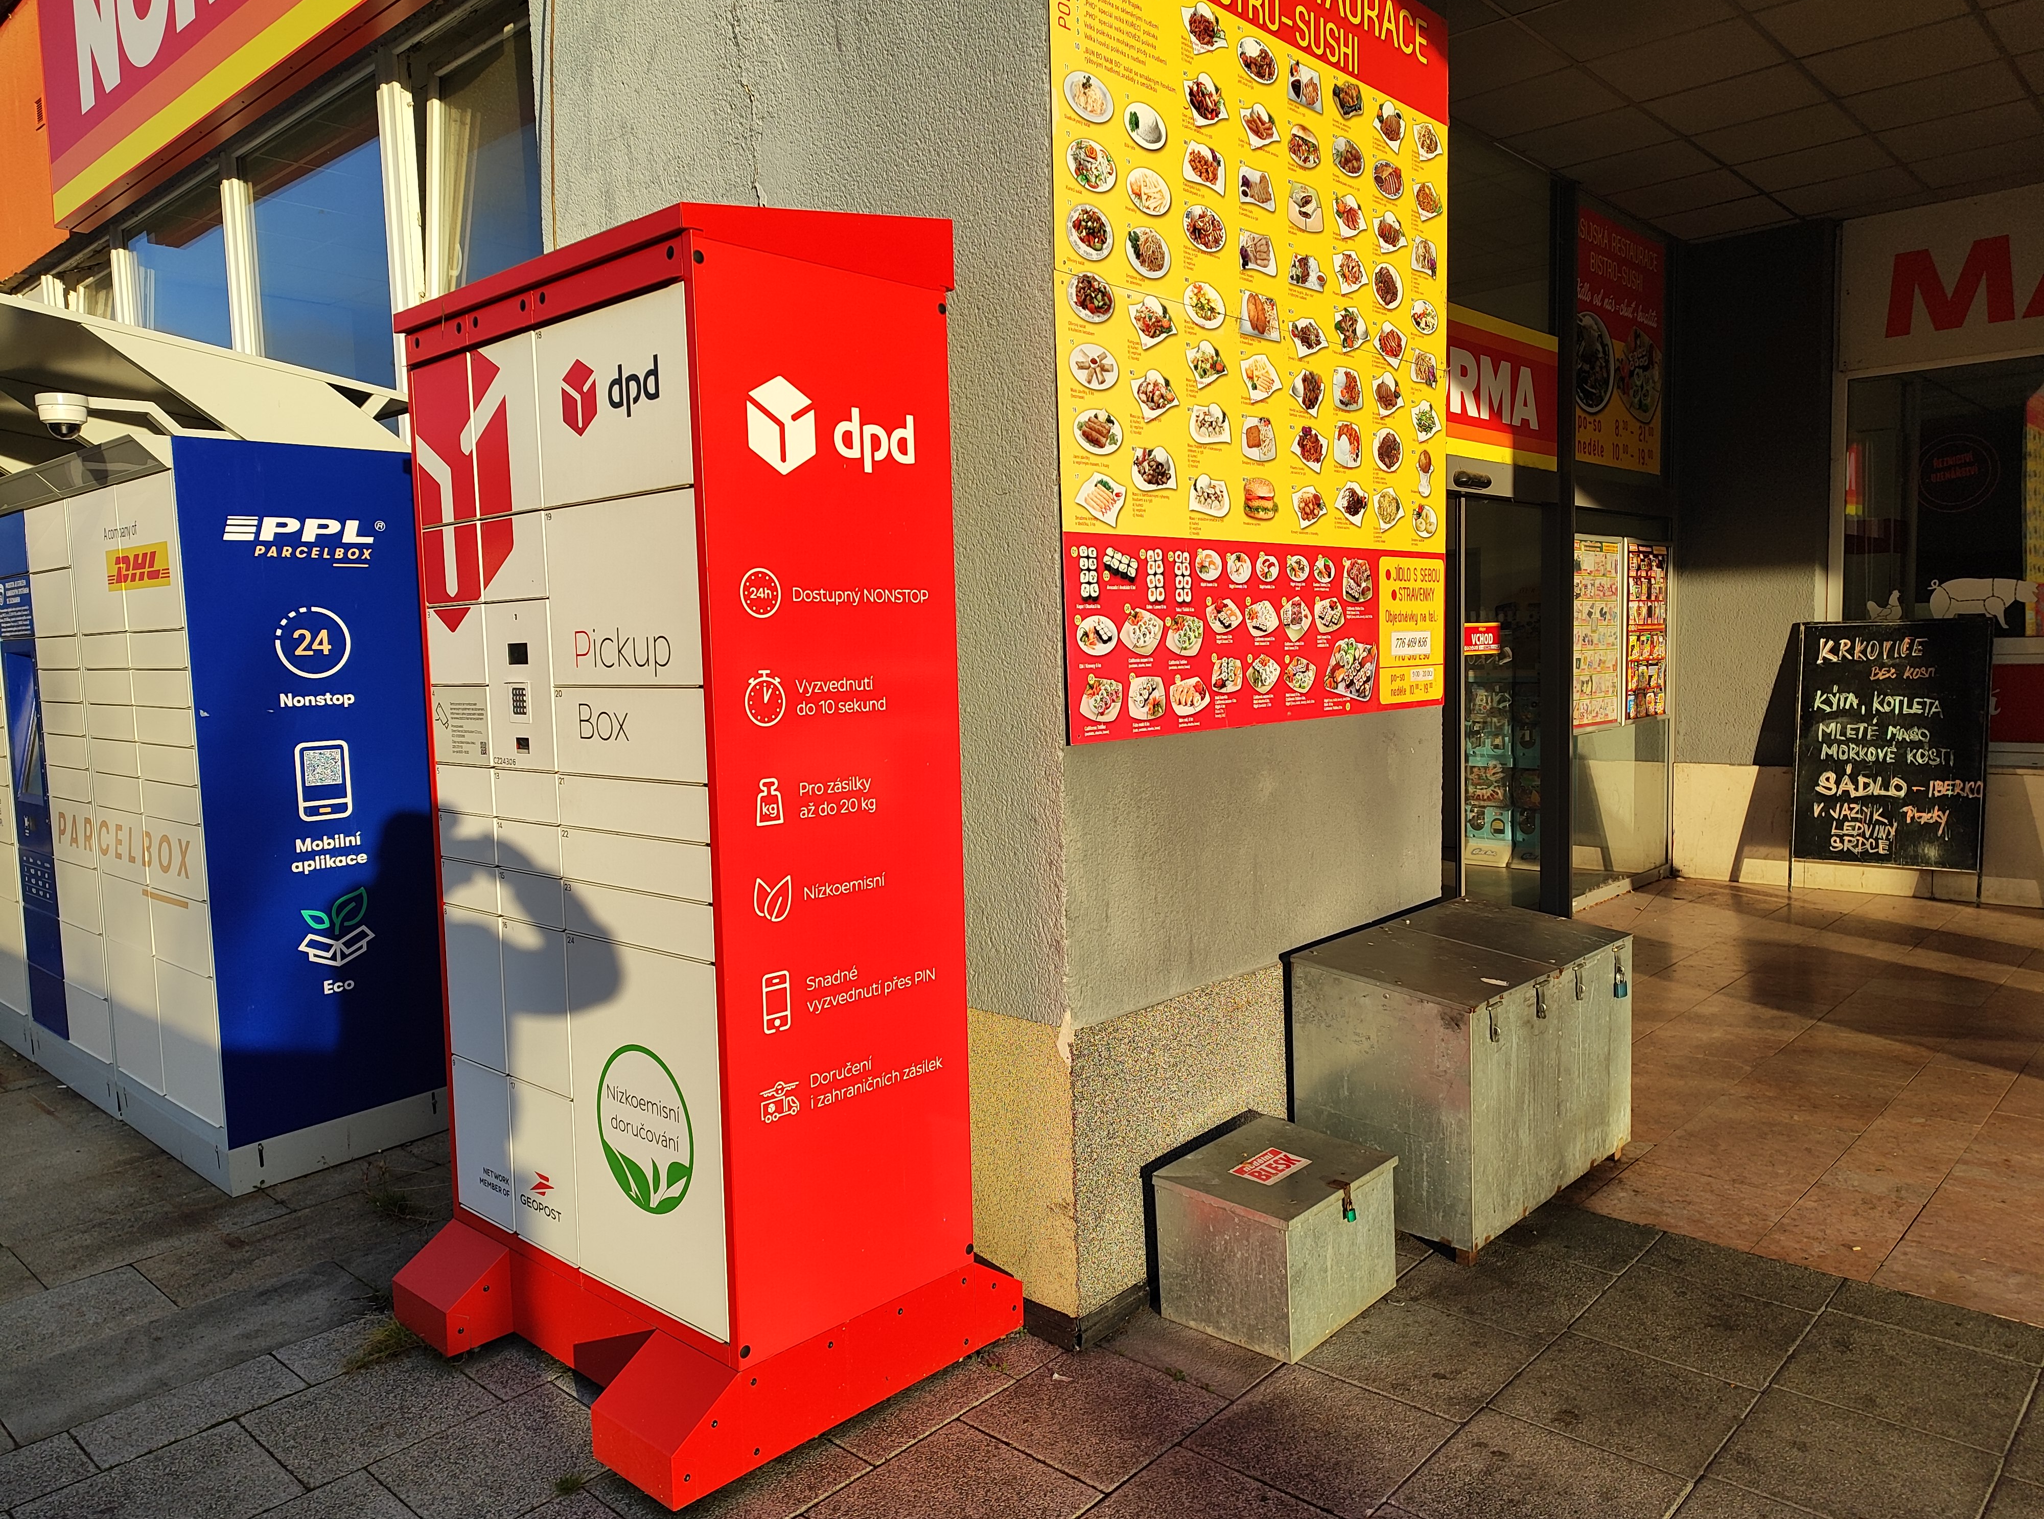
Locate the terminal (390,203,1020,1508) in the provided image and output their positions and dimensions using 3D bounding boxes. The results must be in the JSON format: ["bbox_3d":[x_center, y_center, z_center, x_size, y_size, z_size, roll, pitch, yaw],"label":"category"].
[{"bbox_3d":[-0.748,0.091,3.124,1.132,2.379,0.919,3,7,42],"label":"terminal"}]

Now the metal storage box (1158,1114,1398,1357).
[{"bbox_3d":[0.585,1.070,3.214,0.353,0.325,0.453,3,7,43],"label":"metal storage box"}]

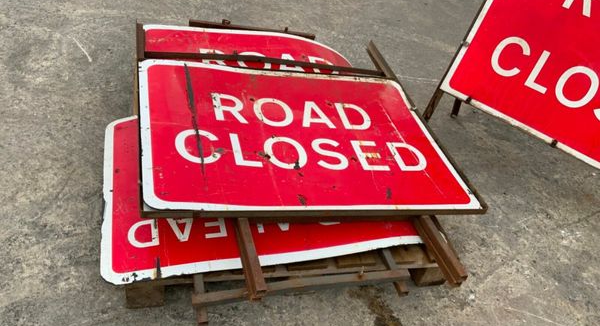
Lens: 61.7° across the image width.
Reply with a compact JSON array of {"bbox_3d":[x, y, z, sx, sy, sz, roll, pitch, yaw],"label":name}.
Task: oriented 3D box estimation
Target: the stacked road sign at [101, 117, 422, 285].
[{"bbox_3d":[-0.122,0.059,1.753,1.050,0.040,0.750,-4,41,-17],"label":"stacked road sign"}]

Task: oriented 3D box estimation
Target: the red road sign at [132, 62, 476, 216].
[{"bbox_3d":[0.005,-0.105,1.722,1.060,0.038,0.760,1,41,-19],"label":"red road sign"}]

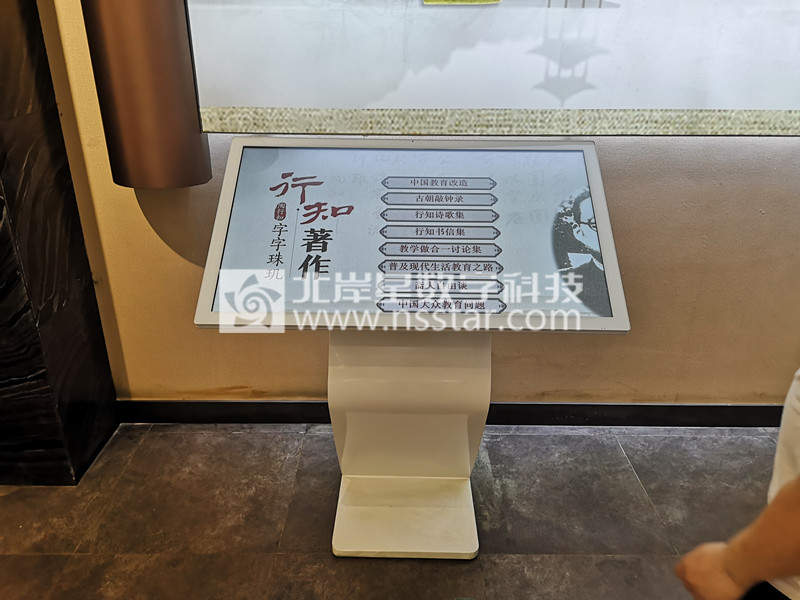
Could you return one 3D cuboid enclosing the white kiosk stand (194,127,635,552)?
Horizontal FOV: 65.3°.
[{"bbox_3d":[0.027,0.168,1.774,1.015,1.150,0.530,1,23,0],"label":"white kiosk stand"}]

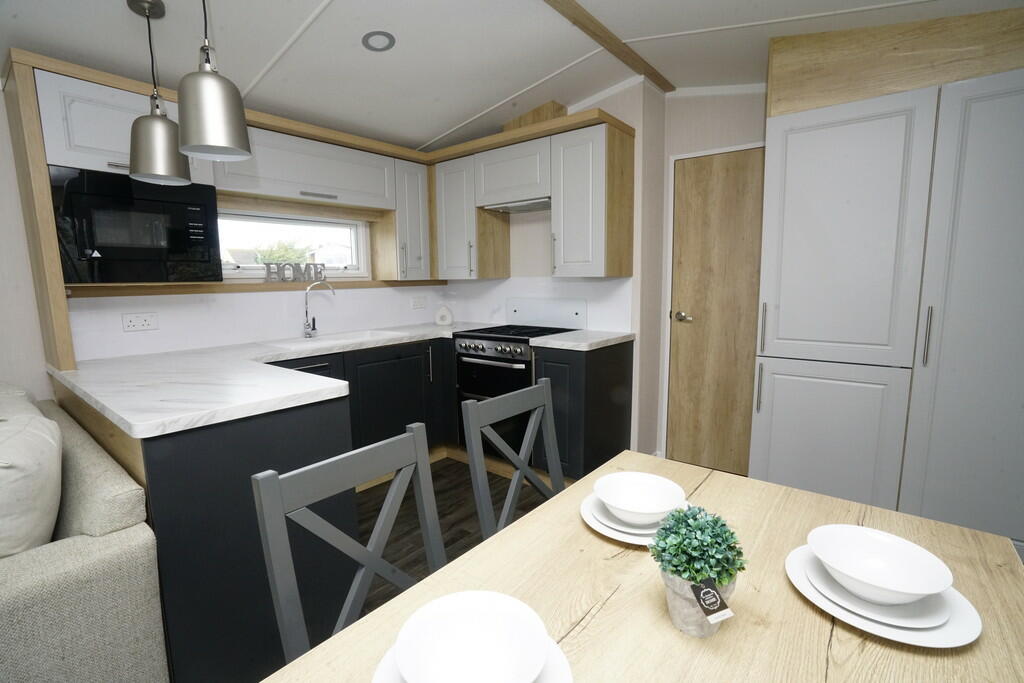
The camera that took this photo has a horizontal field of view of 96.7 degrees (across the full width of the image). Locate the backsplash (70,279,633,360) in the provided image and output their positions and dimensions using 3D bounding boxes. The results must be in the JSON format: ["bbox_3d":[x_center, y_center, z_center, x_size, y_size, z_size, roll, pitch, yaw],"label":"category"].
[{"bbox_3d":[-0.612,-0.151,2.420,1.678,0.351,2.289,5,10,38],"label":"backsplash"}]

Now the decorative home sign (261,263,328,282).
[{"bbox_3d":[-1.255,-0.403,2.659,0.024,0.102,0.365,5,10,38],"label":"decorative home sign"}]

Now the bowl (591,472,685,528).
[{"bbox_3d":[0.246,0.320,0.890,0.173,0.060,0.173,-1,8,0],"label":"bowl"}]

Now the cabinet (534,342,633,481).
[{"bbox_3d":[0.448,0.424,2.810,0.349,0.839,0.601,5,9,37],"label":"cabinet"}]

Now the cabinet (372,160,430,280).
[{"bbox_3d":[-0.799,-0.832,3.231,0.288,0.790,0.293,5,10,38],"label":"cabinet"}]

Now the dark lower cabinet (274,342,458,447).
[{"bbox_3d":[-1.030,0.395,2.843,0.578,0.767,1.269,5,10,38],"label":"dark lower cabinet"}]

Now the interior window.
[{"bbox_3d":[-1.365,-0.593,2.883,0.070,0.405,1.080,5,9,37],"label":"interior window"}]

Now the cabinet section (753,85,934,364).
[{"bbox_3d":[1.425,-0.456,1.997,0.575,1.102,0.030,5,9,37],"label":"cabinet section"}]

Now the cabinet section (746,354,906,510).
[{"bbox_3d":[1.384,0.447,2.048,0.552,0.719,0.025,5,10,38],"label":"cabinet section"}]

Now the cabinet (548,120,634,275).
[{"bbox_3d":[0.493,-0.797,2.738,0.355,0.814,0.385,5,9,37],"label":"cabinet"}]

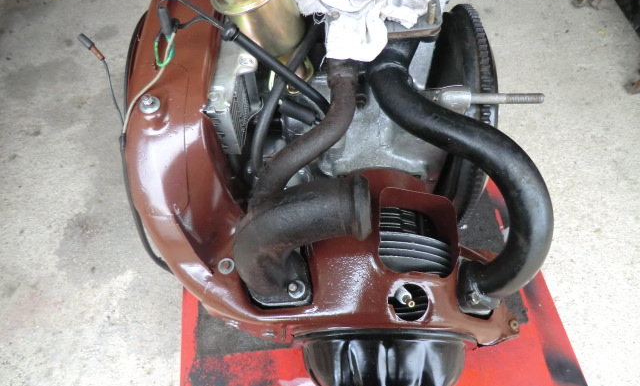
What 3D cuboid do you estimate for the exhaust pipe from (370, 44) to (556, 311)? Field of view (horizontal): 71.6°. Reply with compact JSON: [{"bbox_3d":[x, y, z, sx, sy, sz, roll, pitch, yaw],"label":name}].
[{"bbox_3d":[0.130,-0.022,0.433,0.163,0.128,0.253,0,60,6],"label":"exhaust pipe"}]

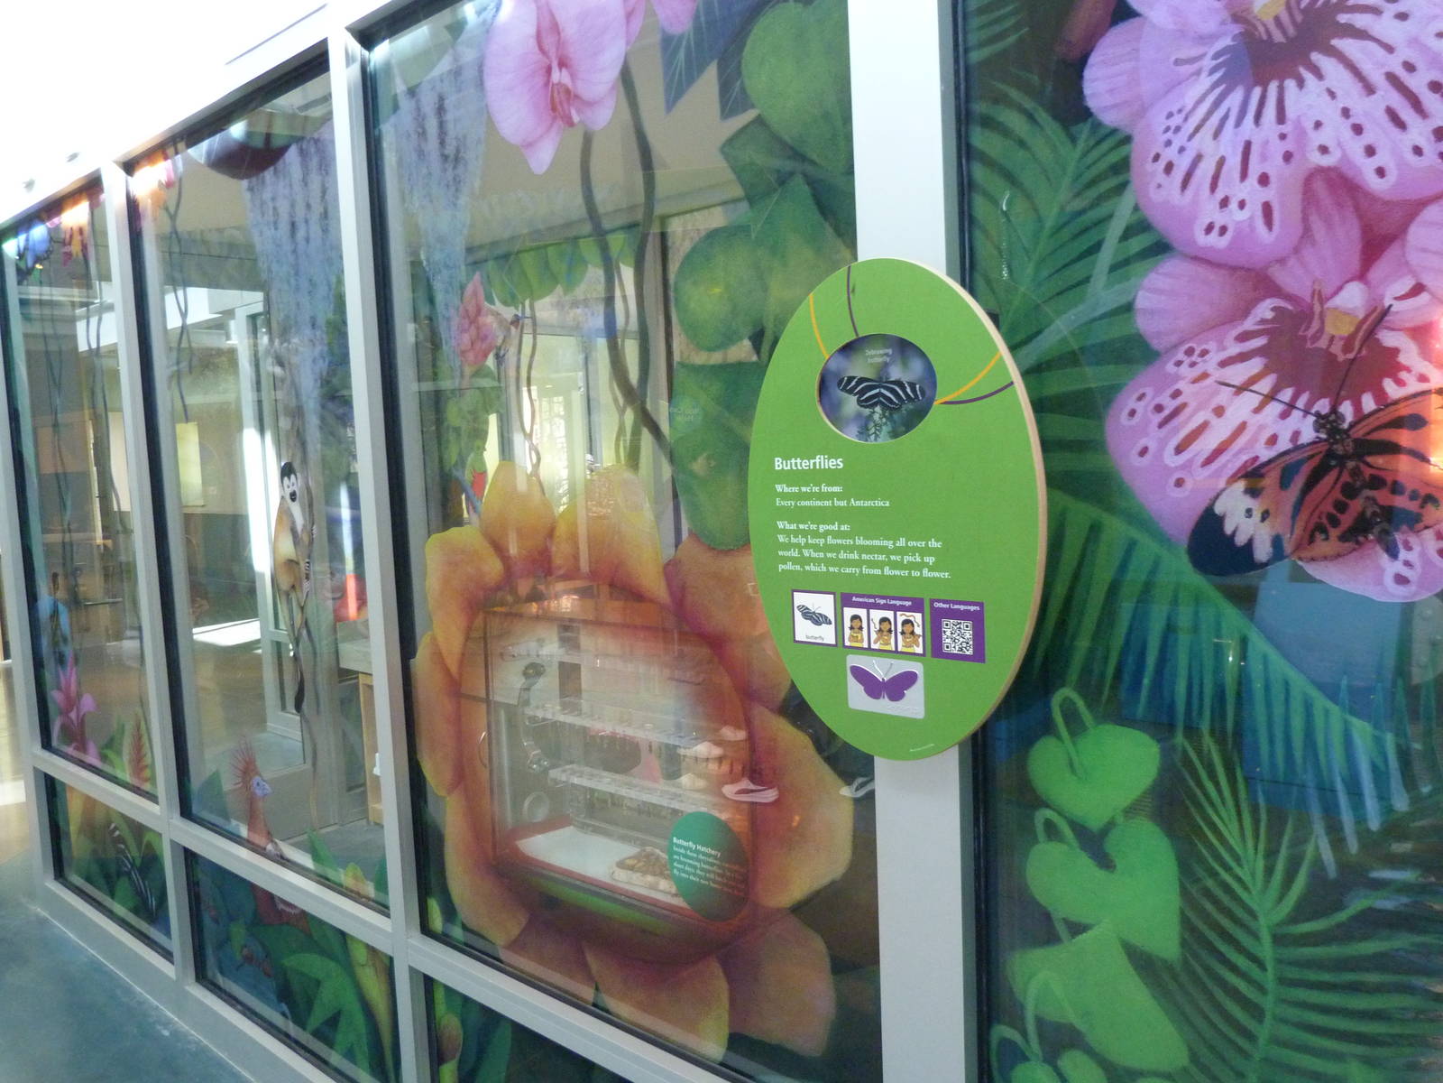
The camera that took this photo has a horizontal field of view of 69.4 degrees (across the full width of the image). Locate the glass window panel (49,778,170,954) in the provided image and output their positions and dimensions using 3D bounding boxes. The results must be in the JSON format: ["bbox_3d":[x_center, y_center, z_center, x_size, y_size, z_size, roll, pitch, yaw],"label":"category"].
[{"bbox_3d":[-1.786,0.930,3.070,1.030,0.385,0.030,2,6,41],"label":"glass window panel"}]

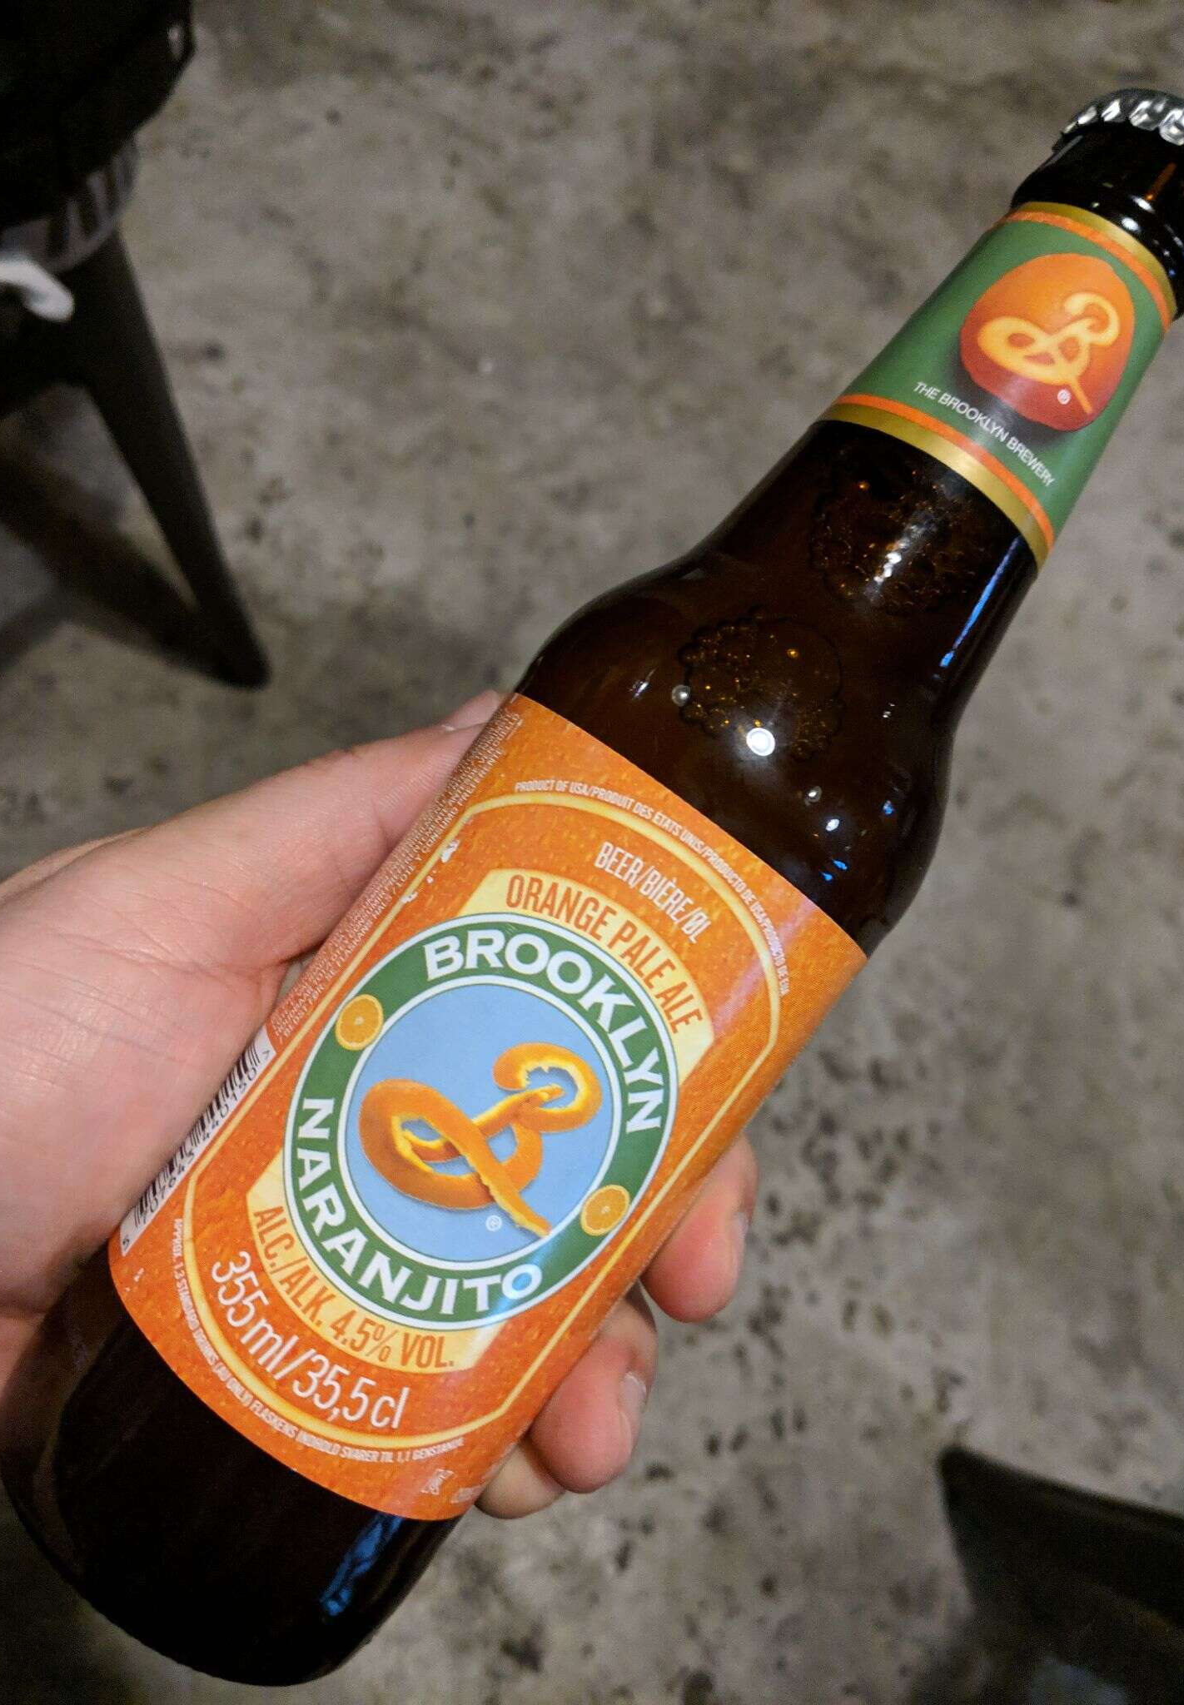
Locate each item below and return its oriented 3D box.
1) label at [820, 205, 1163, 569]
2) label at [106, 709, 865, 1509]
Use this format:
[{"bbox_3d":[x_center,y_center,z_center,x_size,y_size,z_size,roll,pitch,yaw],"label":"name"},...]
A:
[{"bbox_3d":[0.058,-0.065,0.188,0.038,0.037,0.041,36,89,-1],"label":"label"},{"bbox_3d":[-0.013,0.033,0.184,0.061,0.057,0.090,36,89,2],"label":"label"}]

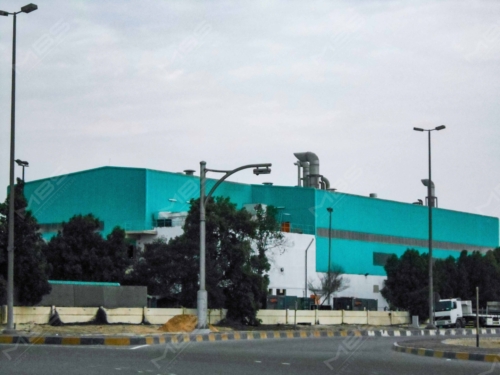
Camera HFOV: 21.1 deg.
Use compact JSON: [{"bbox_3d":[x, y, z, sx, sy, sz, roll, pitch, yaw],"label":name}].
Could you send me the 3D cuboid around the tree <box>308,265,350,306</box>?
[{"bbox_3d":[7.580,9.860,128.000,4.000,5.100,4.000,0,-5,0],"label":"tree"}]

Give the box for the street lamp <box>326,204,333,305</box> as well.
[{"bbox_3d":[7.055,6.831,119.541,0.530,10.310,1.070,0,-6,0],"label":"street lamp"}]

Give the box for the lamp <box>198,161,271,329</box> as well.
[{"bbox_3d":[-0.798,2.983,70.925,3.980,8.890,0.480,-2,-6,18],"label":"lamp"}]

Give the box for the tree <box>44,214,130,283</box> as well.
[{"bbox_3d":[-11.257,5.588,93.481,6.010,7.440,6.010,0,-6,0],"label":"tree"}]

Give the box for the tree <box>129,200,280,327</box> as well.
[{"bbox_3d":[-2.951,4.766,87.767,10.090,8.390,7.760,0,-6,0],"label":"tree"}]

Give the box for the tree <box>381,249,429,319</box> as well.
[{"bbox_3d":[14.950,9.440,130.000,4.800,7.100,4.800,0,-5,0],"label":"tree"}]

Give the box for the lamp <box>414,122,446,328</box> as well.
[{"bbox_3d":[12.856,2.798,95.740,2.570,14.420,0.440,-2,-6,19],"label":"lamp"}]

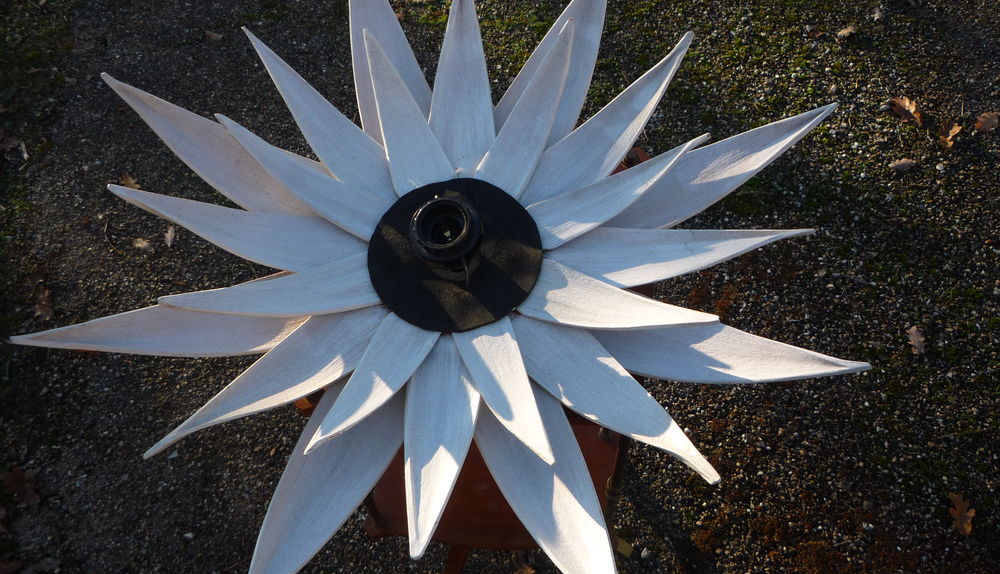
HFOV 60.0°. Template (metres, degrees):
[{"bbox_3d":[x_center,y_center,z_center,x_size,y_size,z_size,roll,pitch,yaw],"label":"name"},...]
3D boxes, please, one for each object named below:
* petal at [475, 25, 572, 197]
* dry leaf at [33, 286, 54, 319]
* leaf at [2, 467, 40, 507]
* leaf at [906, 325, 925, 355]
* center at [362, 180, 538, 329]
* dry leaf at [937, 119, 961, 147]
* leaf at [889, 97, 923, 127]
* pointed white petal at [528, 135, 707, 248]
[{"bbox_3d":[0.031,-0.155,0.763,0.050,0.028,0.165,23,91,12],"label":"petal"},{"bbox_3d":[-0.797,0.029,1.513,0.032,0.018,0.064,-11,63,-6],"label":"dry leaf"},{"bbox_3d":[-0.754,0.314,1.366,0.071,0.016,0.045,36,68,16],"label":"leaf"},{"bbox_3d":[0.790,0.100,1.650,0.032,0.014,0.054,3,62,1],"label":"leaf"},{"bbox_3d":[-0.036,-0.038,0.695,0.143,0.040,0.143,0,63,0],"label":"center"},{"bbox_3d":[0.877,-0.298,1.694,0.042,0.018,0.065,12,63,6],"label":"dry leaf"},{"bbox_3d":[0.892,-0.387,1.904,0.050,0.022,0.072,-32,67,-16],"label":"leaf"},{"bbox_3d":[0.099,-0.083,0.714,0.161,0.026,0.047,-27,64,11],"label":"pointed white petal"}]

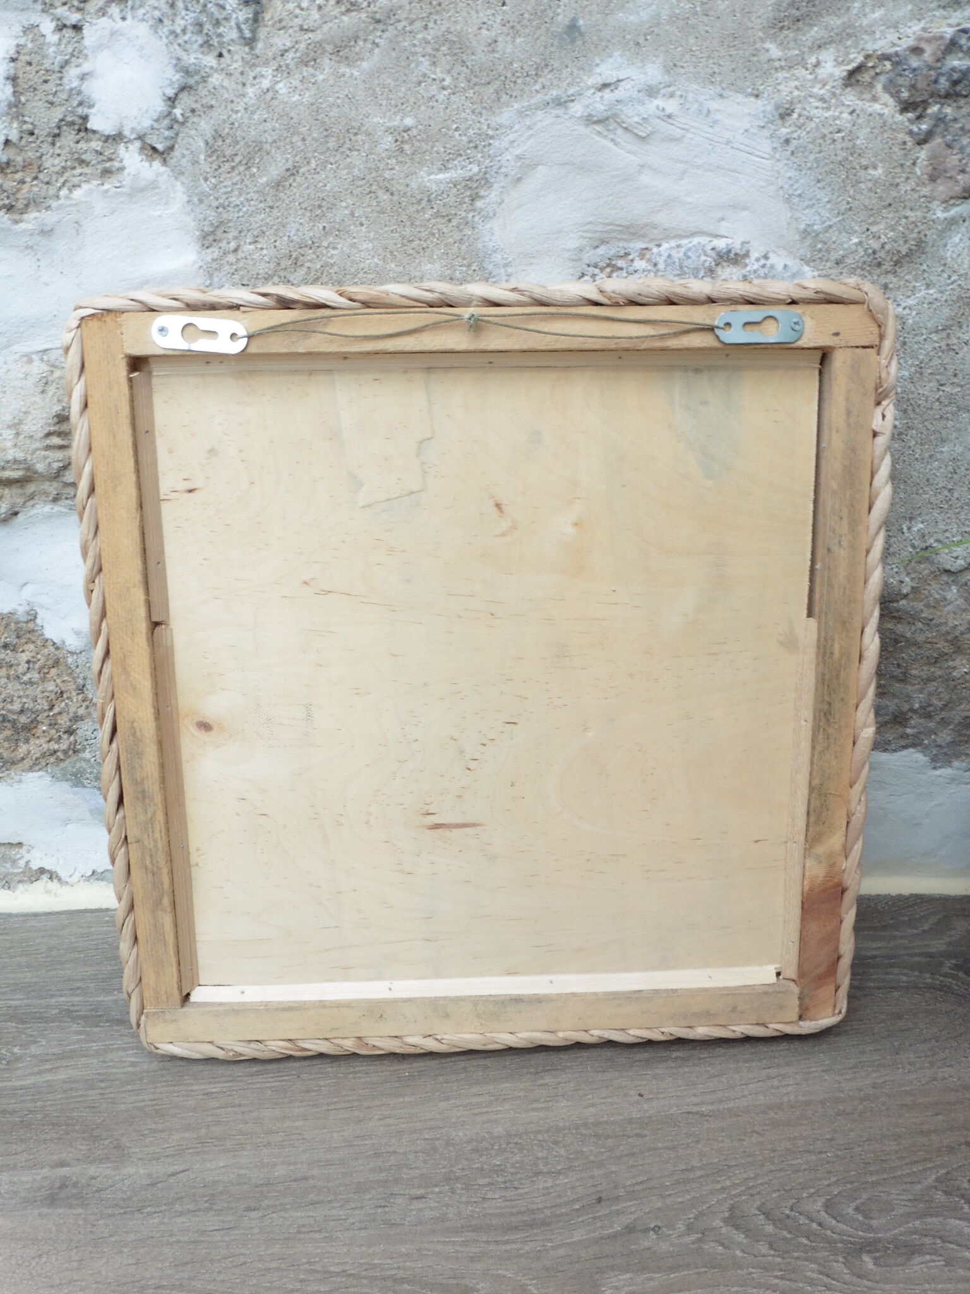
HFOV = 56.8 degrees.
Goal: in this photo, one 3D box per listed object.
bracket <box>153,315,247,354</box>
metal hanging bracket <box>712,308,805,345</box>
[{"bbox_3d":[-0.174,-0.190,0.547,0.058,0.020,0.002,4,10,-3],"label":"bracket"},{"bbox_3d":[0.171,-0.199,0.557,0.058,0.020,0.002,-2,10,-2],"label":"metal hanging bracket"}]

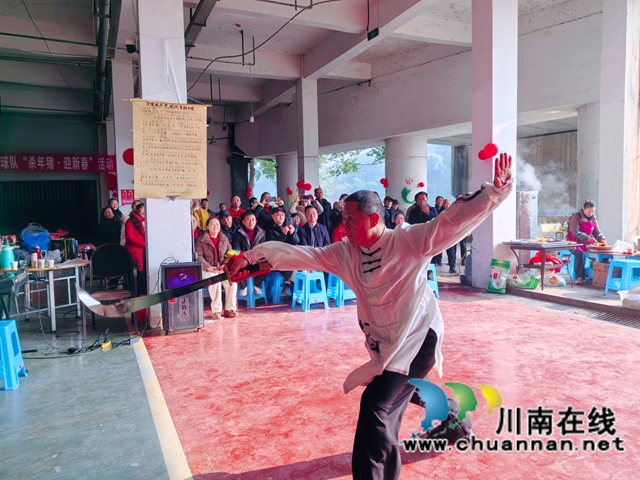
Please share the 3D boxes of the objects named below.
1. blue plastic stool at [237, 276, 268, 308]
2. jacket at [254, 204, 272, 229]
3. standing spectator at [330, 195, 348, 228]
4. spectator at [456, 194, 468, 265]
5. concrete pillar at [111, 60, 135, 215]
[{"bbox_3d":[-0.957,0.679,7.080,0.350,0.495,0.350,-3,4,-37],"label":"blue plastic stool"},{"bbox_3d":[-0.939,-0.290,8.597,0.560,0.700,0.400,-2,3,-8],"label":"jacket"},{"bbox_3d":[0.384,-0.047,8.914,0.510,1.570,0.380,-1,3,0],"label":"standing spectator"},{"bbox_3d":[3.125,-0.226,10.909,0.480,1.590,0.330,0,4,15],"label":"spectator"},{"bbox_3d":[-5.130,-2.004,13.000,0.500,5.300,0.500,-2,4,-24],"label":"concrete pillar"}]

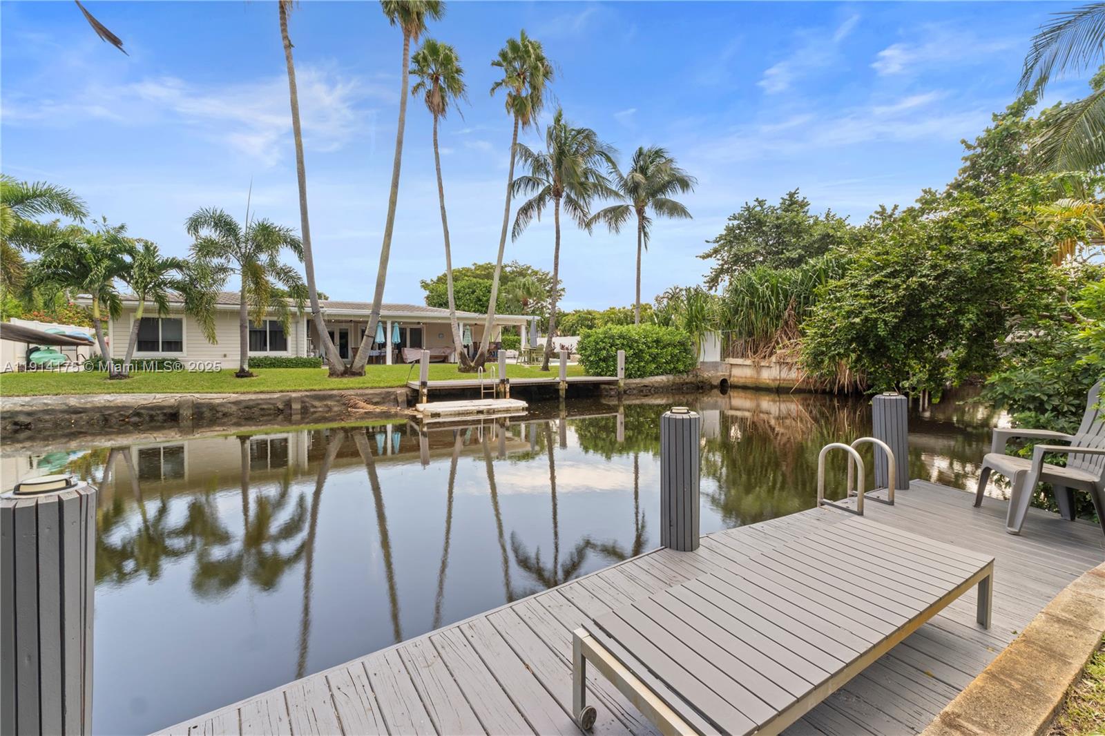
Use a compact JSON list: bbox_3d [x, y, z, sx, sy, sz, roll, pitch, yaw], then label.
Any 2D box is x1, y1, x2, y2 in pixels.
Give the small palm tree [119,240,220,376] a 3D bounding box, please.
[{"bbox_3d":[-12.824,-2.007,15.400,2.550,4.450,2.550,-1,2,-31],"label":"small palm tree"}]

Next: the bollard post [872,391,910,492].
[{"bbox_3d":[3.200,0.683,4.336,0.249,0.884,0.249,-1,2,-36],"label":"bollard post"}]

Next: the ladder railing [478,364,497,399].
[{"bbox_3d":[-2.435,0.532,17.200,0.560,1.300,0.420,-1,2,-31],"label":"ladder railing"}]

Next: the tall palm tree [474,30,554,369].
[{"bbox_3d":[-1.847,-7.922,21.876,3.816,16.218,3.400,0,2,0],"label":"tall palm tree"}]

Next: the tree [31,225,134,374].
[{"bbox_3d":[-15.901,-2.297,15.500,2.450,4.950,2.450,-1,2,-31],"label":"tree"}]

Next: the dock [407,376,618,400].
[{"bbox_3d":[-1.236,0.894,19.093,9.250,0.750,1.900,-1,2,-32],"label":"dock"}]

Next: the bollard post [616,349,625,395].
[{"bbox_3d":[3.086,0.214,20.750,0.330,2.000,0.330,-1,2,-31],"label":"bollard post"}]

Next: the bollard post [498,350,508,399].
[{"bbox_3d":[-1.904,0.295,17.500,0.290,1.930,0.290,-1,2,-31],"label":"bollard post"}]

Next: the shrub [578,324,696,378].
[{"bbox_3d":[4.249,-0.820,23.000,5.200,2.650,3.200,-1,2,-31],"label":"shrub"}]

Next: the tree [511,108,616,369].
[{"bbox_3d":[0.589,-6.751,24.151,5.481,13.749,5.200,0,2,0],"label":"tree"}]

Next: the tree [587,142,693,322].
[{"bbox_3d":[5.515,-6.735,28.000,6.460,13.506,5.800,0,2,0],"label":"tree"}]

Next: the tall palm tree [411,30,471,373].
[{"bbox_3d":[-5.336,-7.807,22.051,2.854,15.962,2.800,0,2,0],"label":"tall palm tree"}]

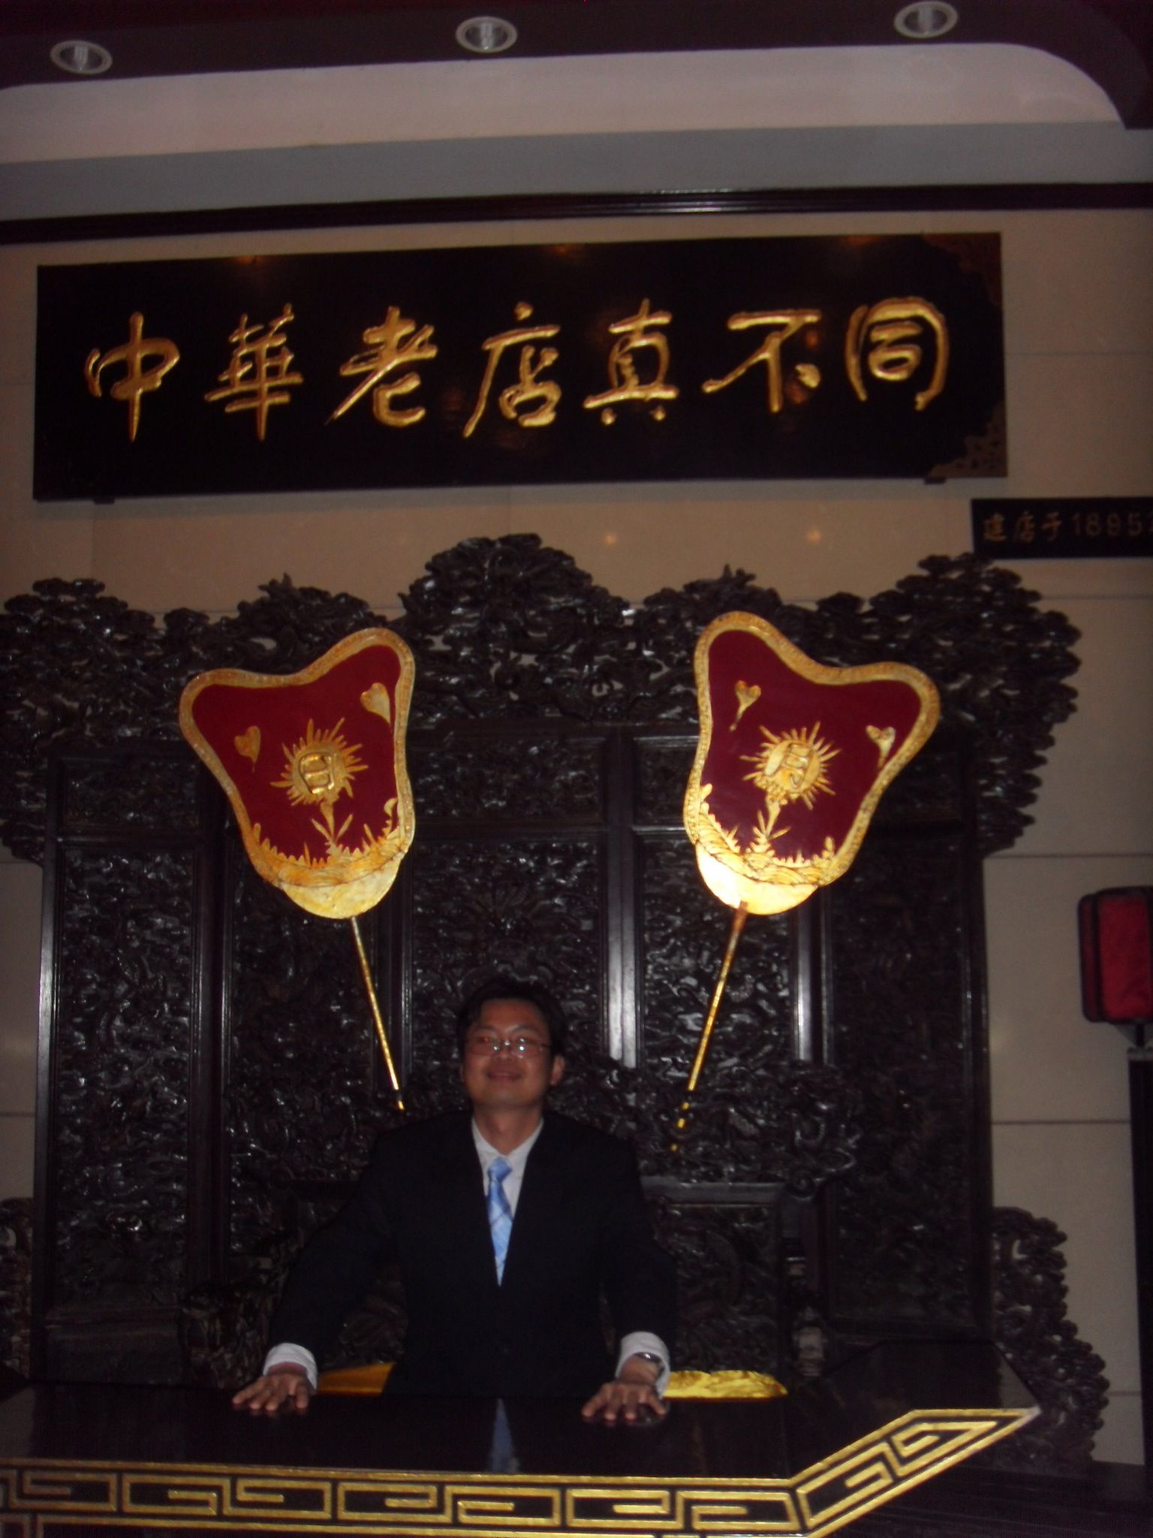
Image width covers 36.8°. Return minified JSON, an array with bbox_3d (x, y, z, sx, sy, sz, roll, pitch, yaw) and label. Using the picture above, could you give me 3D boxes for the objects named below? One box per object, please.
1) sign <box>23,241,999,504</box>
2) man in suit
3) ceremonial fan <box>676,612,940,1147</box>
[{"bbox_3d":[-0.169,-1.060,4.580,2.550,0.635,0.070,-1,-3,4],"label":"sign"},{"bbox_3d":[-0.180,0.955,2.840,0.690,1.250,0.620,-1,-7,5],"label":"man in suit"},{"bbox_3d":[0.389,0.265,3.680,0.535,1.150,0.060,14,-6,6],"label":"ceremonial fan"}]

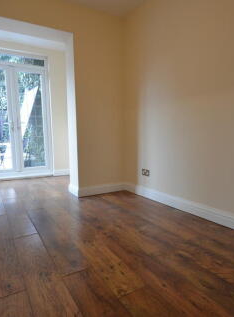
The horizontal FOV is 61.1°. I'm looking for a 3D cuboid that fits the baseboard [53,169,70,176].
[{"bbox_3d":[-1.194,0.306,4.258,0.330,0.115,0.020,-5,8,-28],"label":"baseboard"}]

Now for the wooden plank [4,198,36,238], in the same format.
[{"bbox_3d":[-1.124,0.615,2.212,0.190,0.018,1.284,-5,8,-33],"label":"wooden plank"}]

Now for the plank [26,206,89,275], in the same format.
[{"bbox_3d":[-0.605,0.660,1.761,0.180,0.018,1.259,-5,8,-33],"label":"plank"}]

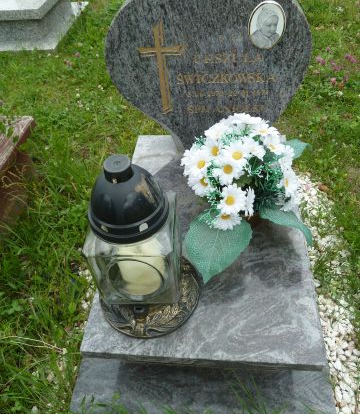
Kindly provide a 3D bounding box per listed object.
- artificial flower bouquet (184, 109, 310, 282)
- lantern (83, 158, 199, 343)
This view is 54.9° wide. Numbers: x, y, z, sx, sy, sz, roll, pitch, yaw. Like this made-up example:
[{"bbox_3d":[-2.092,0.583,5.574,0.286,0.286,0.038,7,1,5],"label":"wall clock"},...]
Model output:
[{"bbox_3d":[0.149,-0.035,0.777,0.291,0.286,0.310,1,48,6],"label":"artificial flower bouquet"},{"bbox_3d":[-0.082,0.062,0.651,0.225,0.373,0.225,1,48,6],"label":"lantern"}]

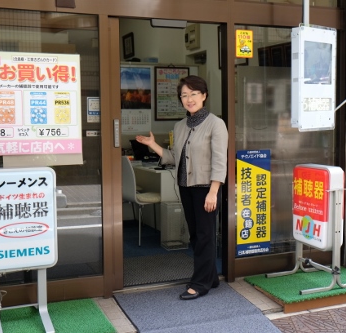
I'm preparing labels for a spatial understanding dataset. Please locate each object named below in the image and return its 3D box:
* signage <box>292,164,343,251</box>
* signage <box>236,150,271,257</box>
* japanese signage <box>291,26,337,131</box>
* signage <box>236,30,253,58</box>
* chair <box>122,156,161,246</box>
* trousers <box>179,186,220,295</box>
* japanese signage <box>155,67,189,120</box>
[{"bbox_3d":[1.047,0.280,3.821,0.138,0.573,0.415,-2,4,-21],"label":"signage"},{"bbox_3d":[0.638,0.293,4.151,0.300,0.848,0.010,-2,4,-21],"label":"signage"},{"bbox_3d":[1.009,-0.624,3.803,0.370,0.735,0.100,-3,4,-33],"label":"japanese signage"},{"bbox_3d":[0.554,-0.941,4.059,0.149,0.208,0.006,-2,4,-21],"label":"signage"},{"bbox_3d":[-0.299,0.333,5.413,0.530,0.860,0.470,-2,4,-21],"label":"chair"},{"bbox_3d":[0.197,0.482,3.839,0.300,0.830,0.260,2,4,38],"label":"trousers"},{"bbox_3d":[-0.006,-0.853,6.250,0.442,0.624,0.025,-2,4,-21],"label":"japanese signage"}]

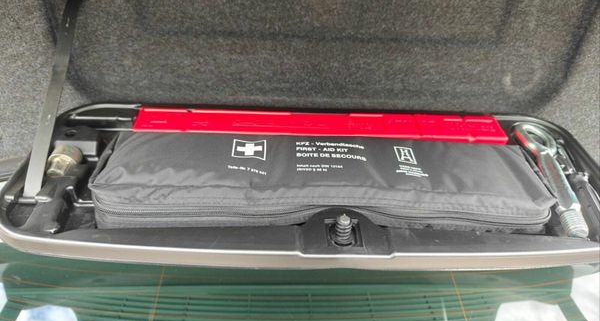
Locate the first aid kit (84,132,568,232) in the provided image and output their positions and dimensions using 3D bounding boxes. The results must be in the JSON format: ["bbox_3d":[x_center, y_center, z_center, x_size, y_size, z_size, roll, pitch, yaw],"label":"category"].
[{"bbox_3d":[0.029,0.024,0.452,0.450,0.058,0.100,2,37,-3],"label":"first aid kit"}]

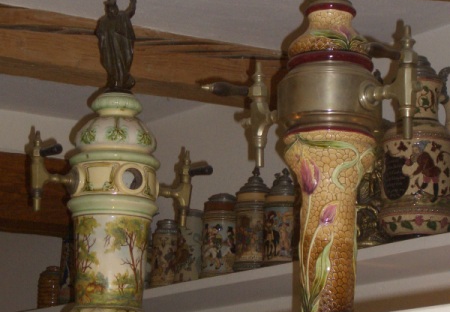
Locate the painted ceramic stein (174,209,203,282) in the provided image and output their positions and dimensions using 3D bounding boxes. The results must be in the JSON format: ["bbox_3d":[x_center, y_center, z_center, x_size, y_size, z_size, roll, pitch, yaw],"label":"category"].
[{"bbox_3d":[-0.093,0.236,3.907,0.084,0.194,0.097,1,-13,-1],"label":"painted ceramic stein"}]

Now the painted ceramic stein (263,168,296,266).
[{"bbox_3d":[0.138,0.146,3.586,0.096,0.234,0.118,3,-13,-9],"label":"painted ceramic stein"}]

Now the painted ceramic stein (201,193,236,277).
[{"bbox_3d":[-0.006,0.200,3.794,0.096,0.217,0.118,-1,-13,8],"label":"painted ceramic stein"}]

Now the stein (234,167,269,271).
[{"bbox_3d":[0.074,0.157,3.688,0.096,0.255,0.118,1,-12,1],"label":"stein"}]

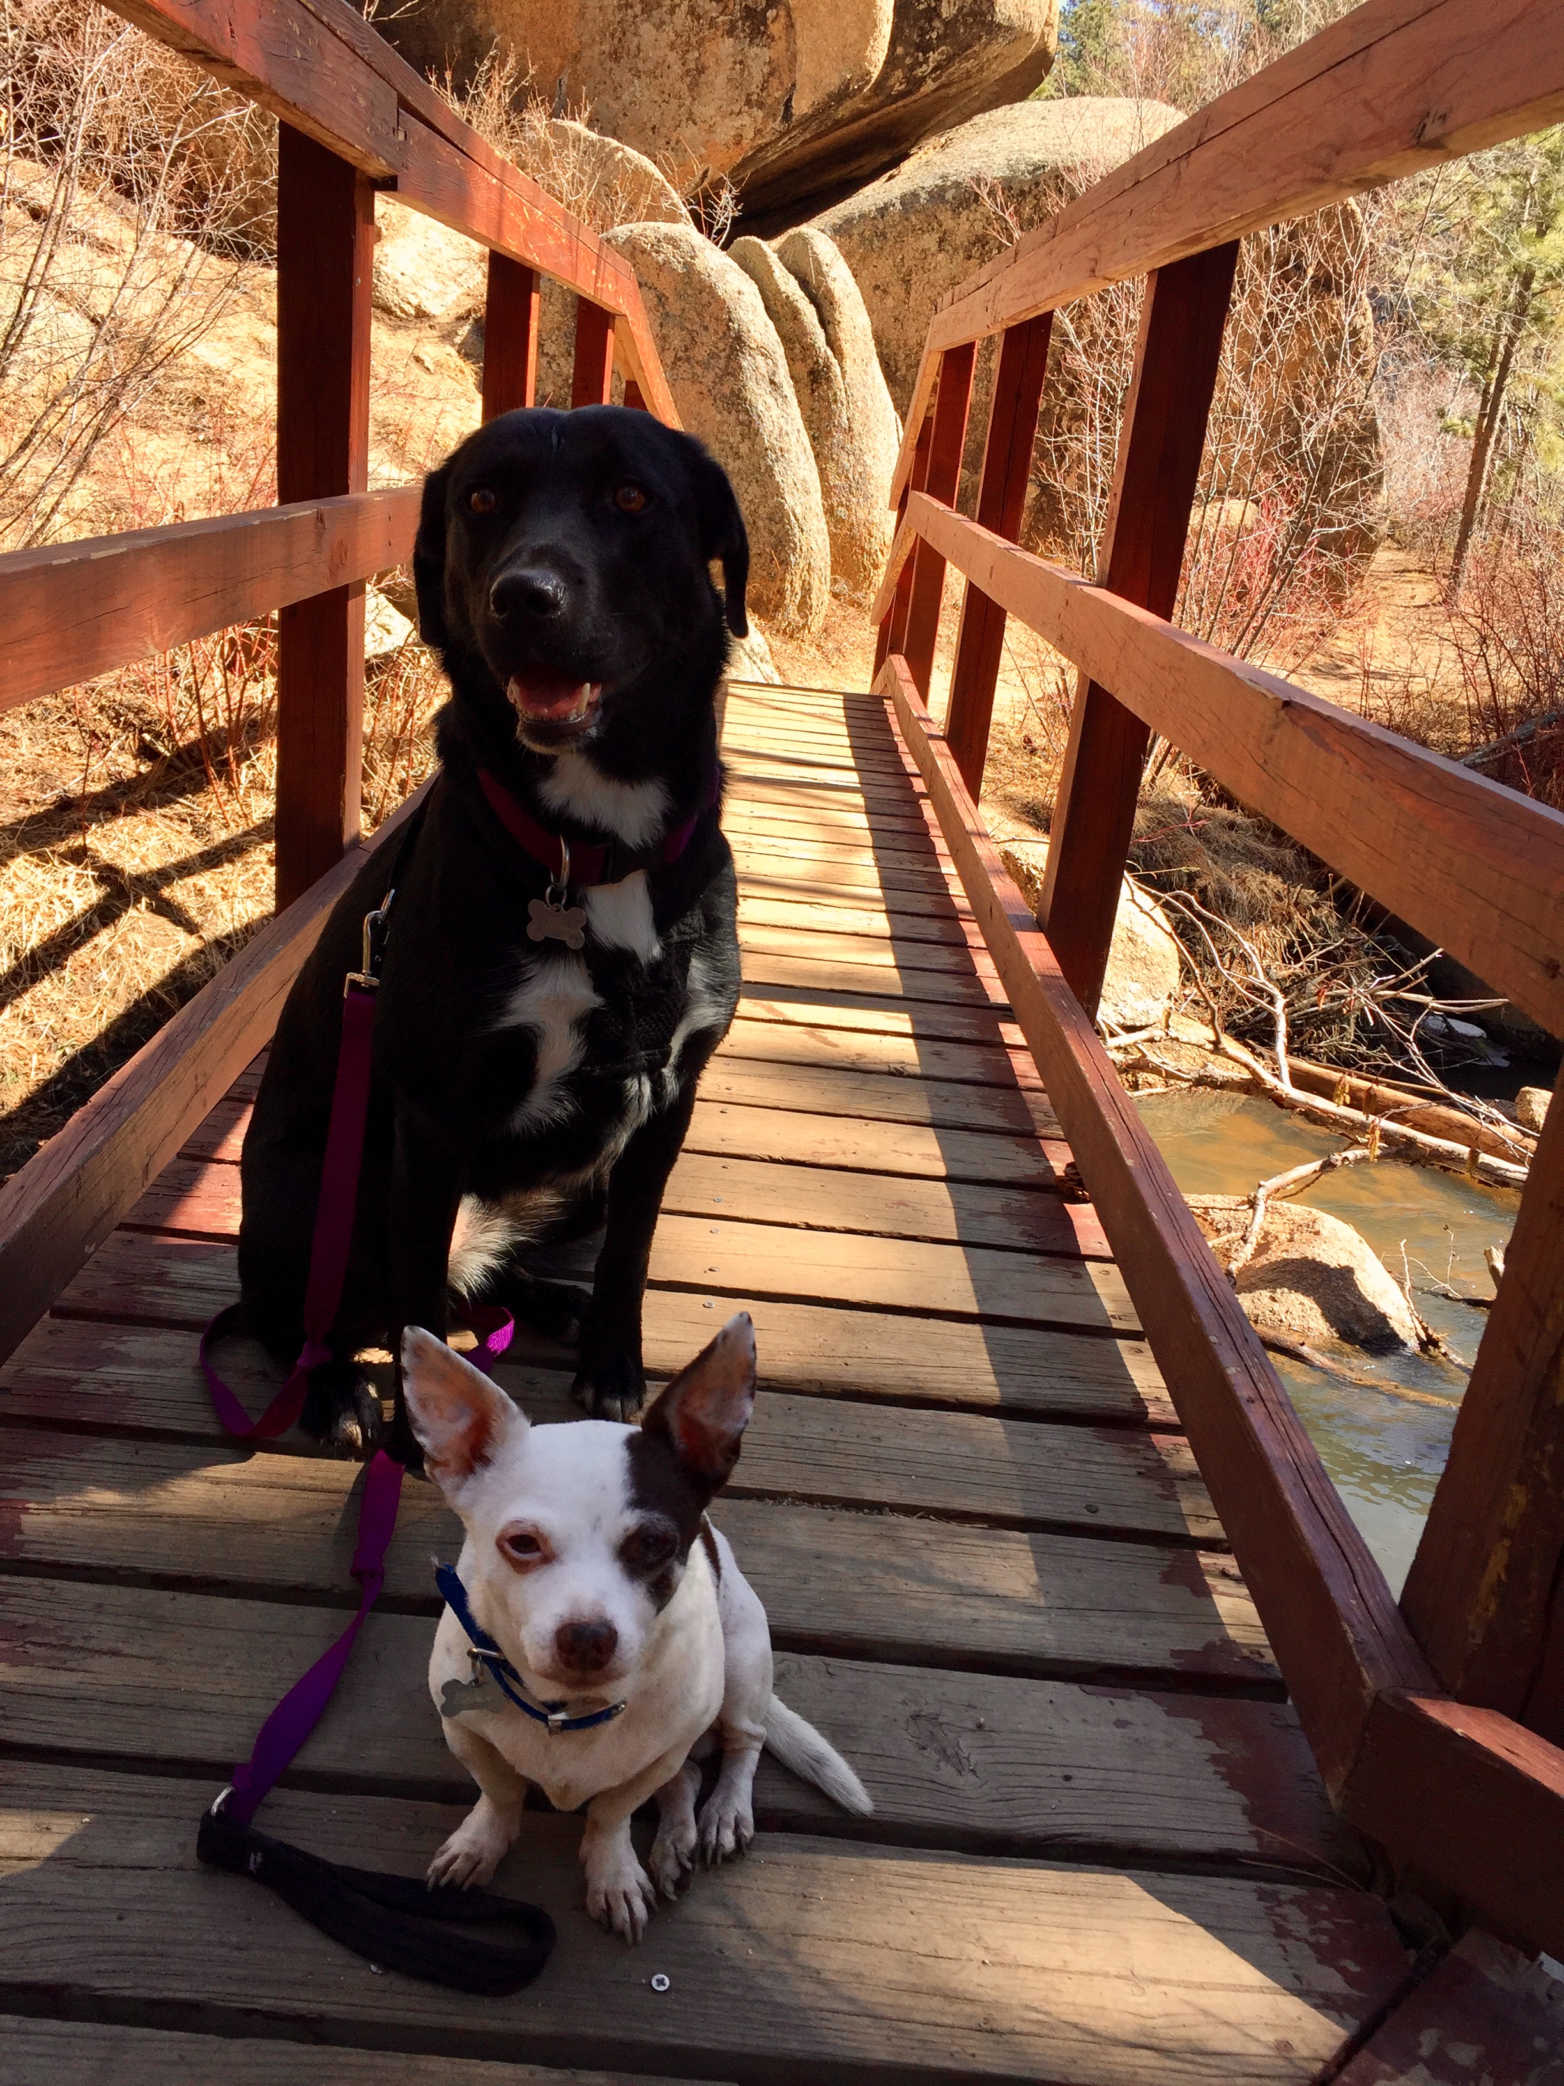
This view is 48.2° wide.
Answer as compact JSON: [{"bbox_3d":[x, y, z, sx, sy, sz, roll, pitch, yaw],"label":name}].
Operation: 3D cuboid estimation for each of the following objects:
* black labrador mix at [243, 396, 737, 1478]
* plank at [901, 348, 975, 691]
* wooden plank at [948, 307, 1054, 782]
[{"bbox_3d":[-0.230,-0.123,1.330,0.345,0.695,0.560,1,20,-17],"label":"black labrador mix"},{"bbox_3d":[0.430,-1.433,4.889,0.090,1.080,0.090,6,19,-2],"label":"plank"},{"bbox_3d":[0.436,-0.990,3.643,0.090,1.080,0.090,6,19,-2],"label":"wooden plank"}]

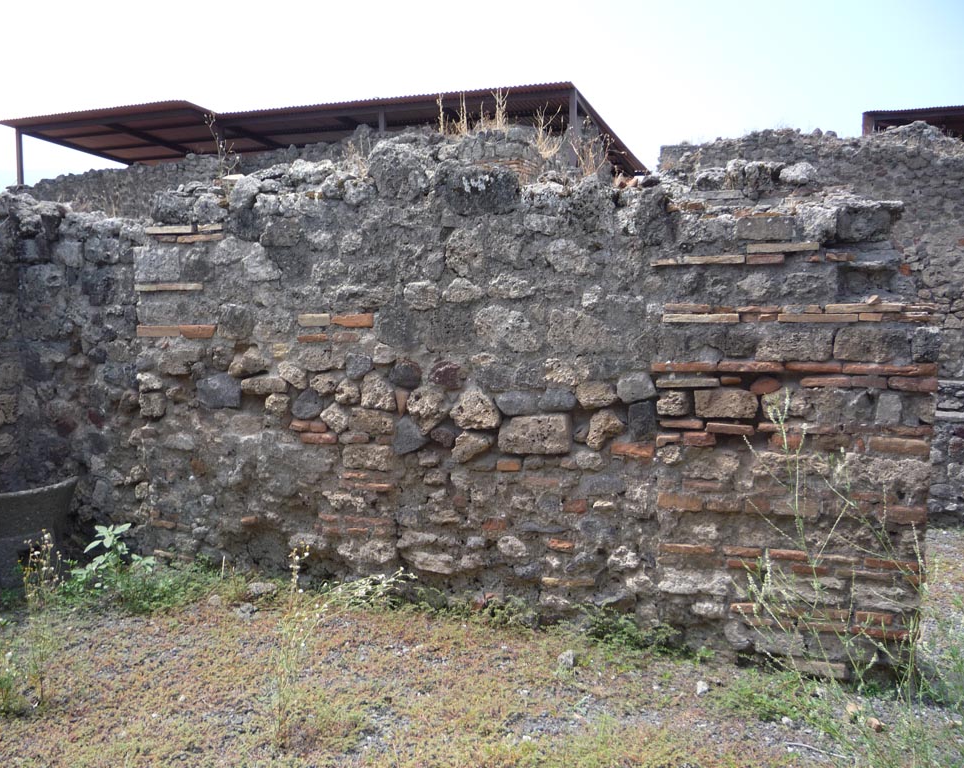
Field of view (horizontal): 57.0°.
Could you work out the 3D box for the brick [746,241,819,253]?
[{"bbox_3d":[1.365,-0.613,4.037,0.304,0.037,0.140,1,3,15],"label":"brick"}]

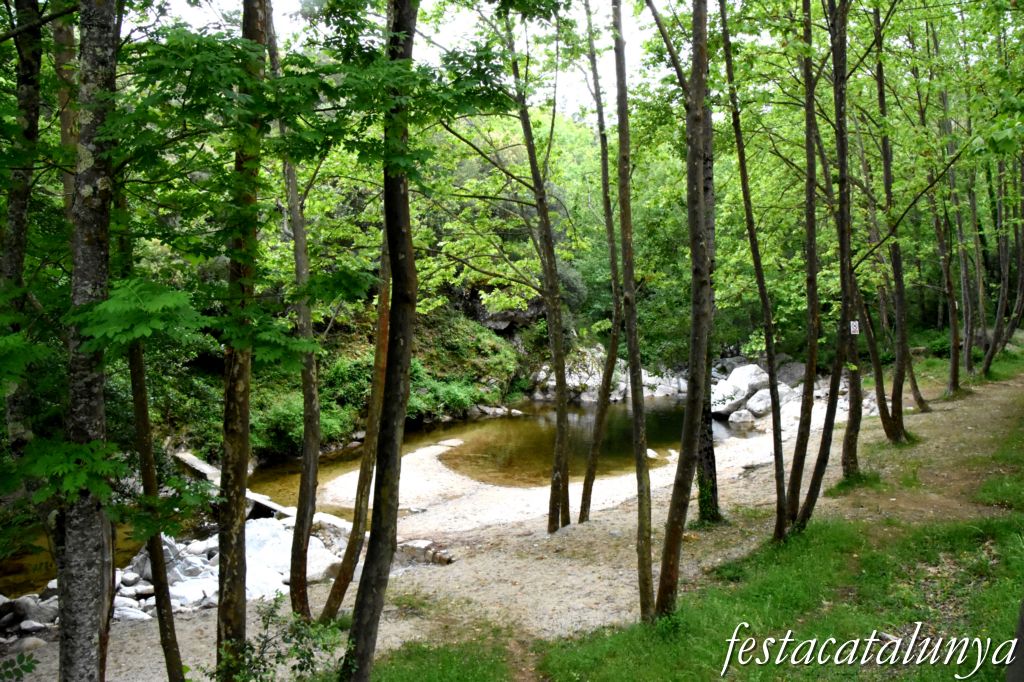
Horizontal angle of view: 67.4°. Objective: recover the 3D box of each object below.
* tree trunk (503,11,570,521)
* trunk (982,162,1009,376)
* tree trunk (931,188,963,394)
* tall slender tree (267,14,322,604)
[{"bbox_3d":[0.342,-0.919,10.300,0.892,6.923,0.500,0,1,0],"label":"tree trunk"},{"bbox_3d":[15.745,-2.328,25.000,0.804,6.969,0.500,0,1,0],"label":"trunk"},{"bbox_3d":[11.886,-1.381,21.000,0.832,5.580,0.500,0,1,0],"label":"tree trunk"},{"bbox_3d":[-1.955,-0.247,6.900,0.478,5.519,0.330,0,1,0],"label":"tall slender tree"}]

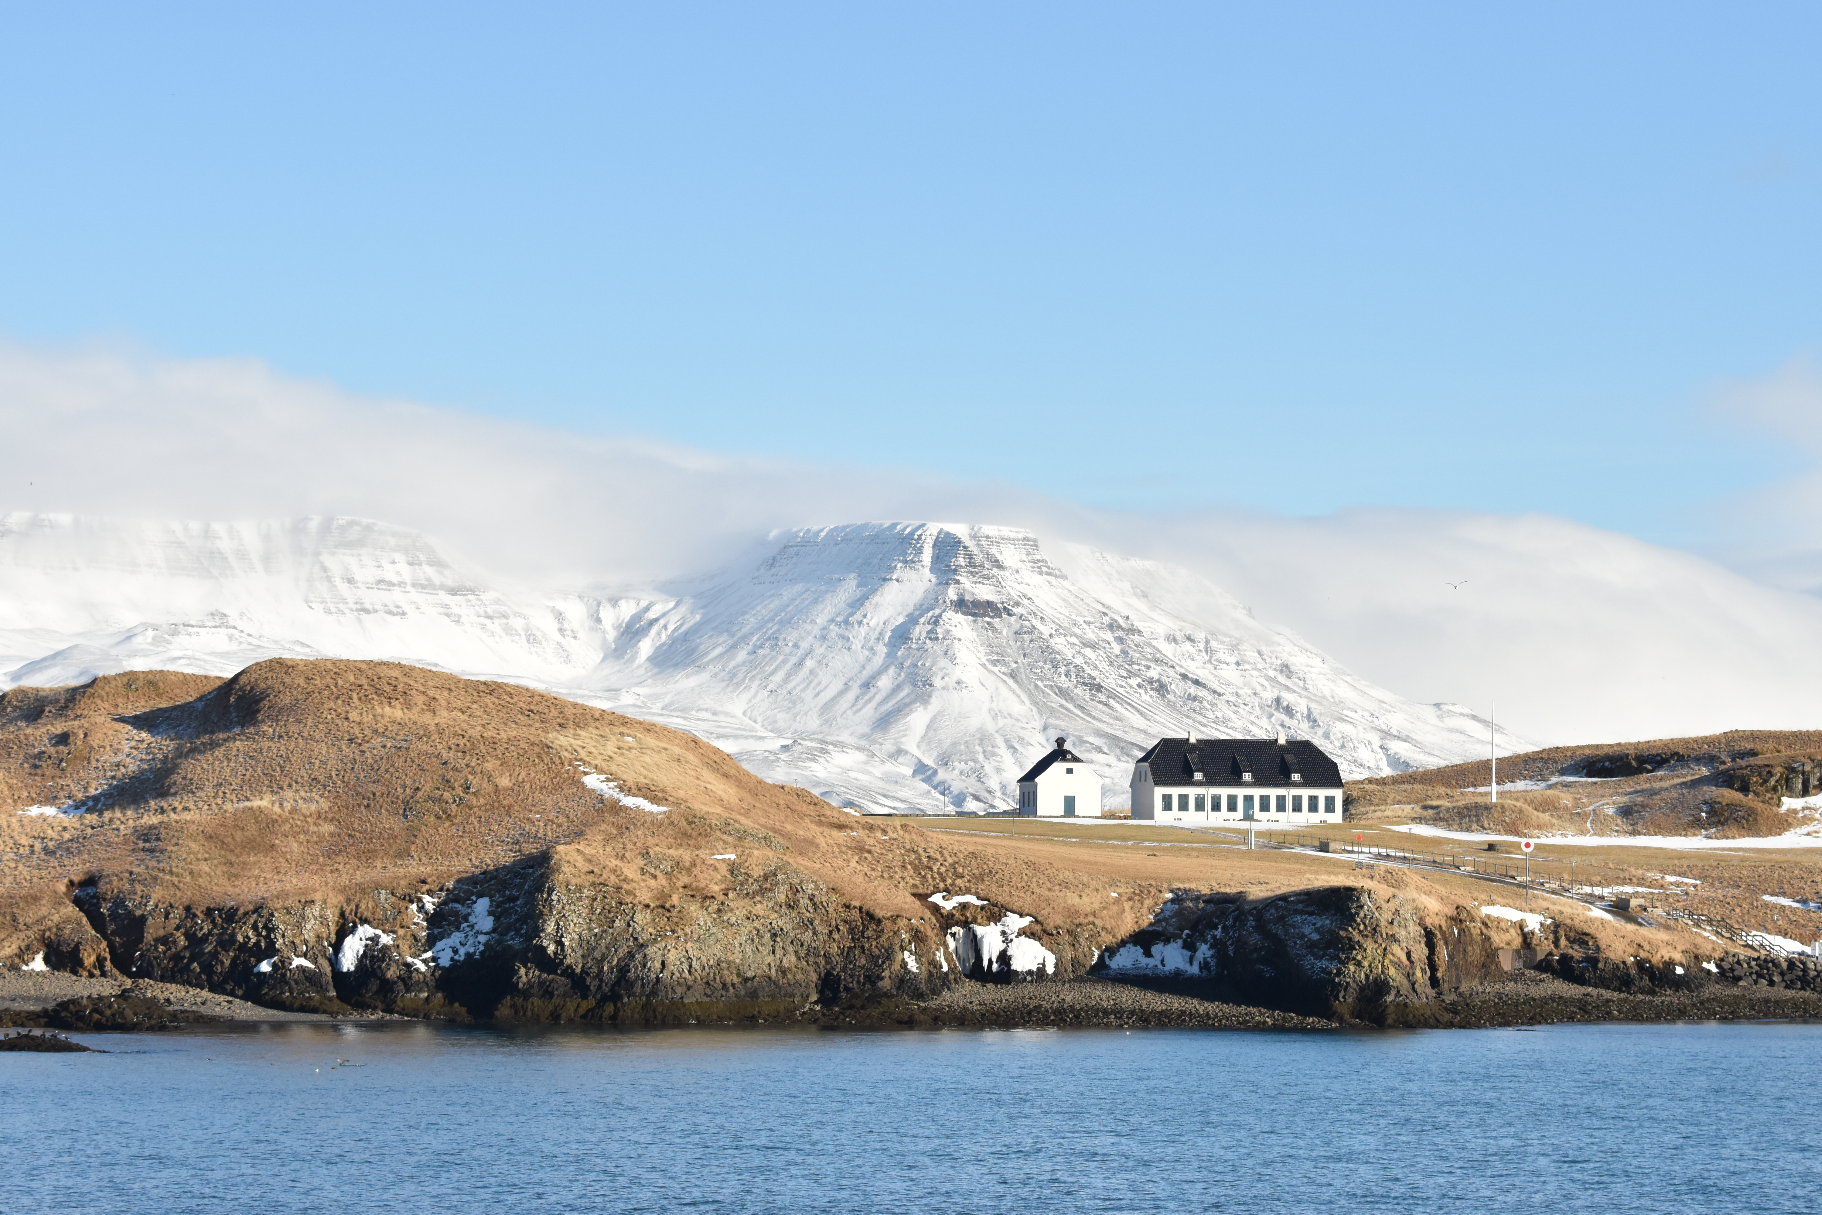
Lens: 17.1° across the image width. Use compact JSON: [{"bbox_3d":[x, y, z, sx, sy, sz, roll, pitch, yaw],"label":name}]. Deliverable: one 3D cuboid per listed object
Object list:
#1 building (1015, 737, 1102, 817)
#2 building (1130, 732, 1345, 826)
[{"bbox_3d":[18.560,21.126,754.803,8.200,9.925,10.300,1,-3,-12],"label":"building"},{"bbox_3d":[40.441,21.063,752.708,24.200,11.419,11.700,1,-3,-12],"label":"building"}]

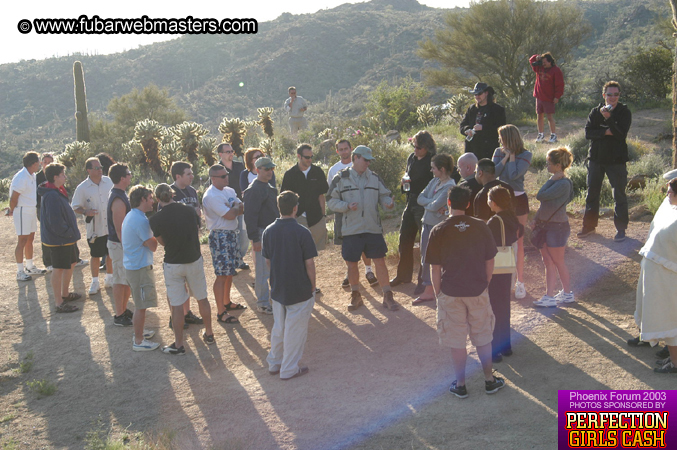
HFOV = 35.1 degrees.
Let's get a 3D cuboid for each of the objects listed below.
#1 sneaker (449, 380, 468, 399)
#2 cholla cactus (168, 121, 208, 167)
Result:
[{"bbox_3d":[1.037,1.421,9.250,0.108,0.115,0.295,-2,7,-16],"label":"sneaker"},{"bbox_3d":[-2.801,-1.410,20.000,0.760,1.080,0.720,0,7,0],"label":"cholla cactus"}]

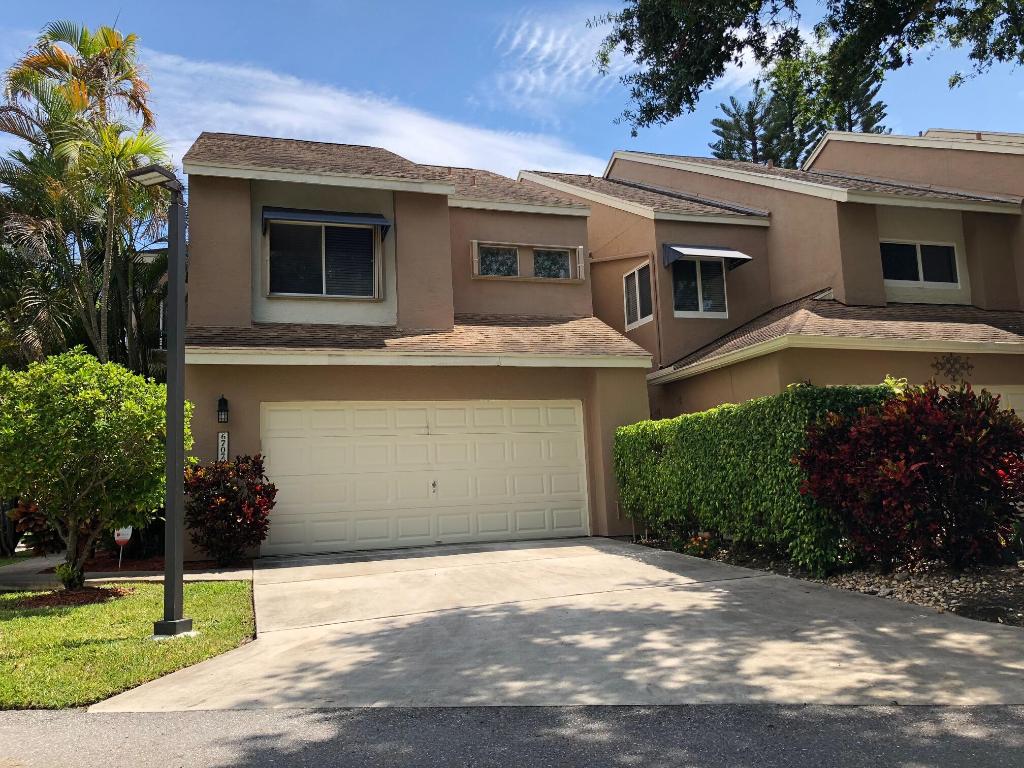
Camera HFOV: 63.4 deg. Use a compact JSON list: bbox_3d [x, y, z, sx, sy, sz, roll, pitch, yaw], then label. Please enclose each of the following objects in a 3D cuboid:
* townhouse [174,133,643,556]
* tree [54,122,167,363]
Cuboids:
[{"bbox_3d":[-2.879,-1.129,16.918,6.650,8.330,11.200,0,-8,-19],"label":"townhouse"},{"bbox_3d":[-6.407,-0.810,13.075,1.850,7.000,1.850,1,-8,-26],"label":"tree"}]

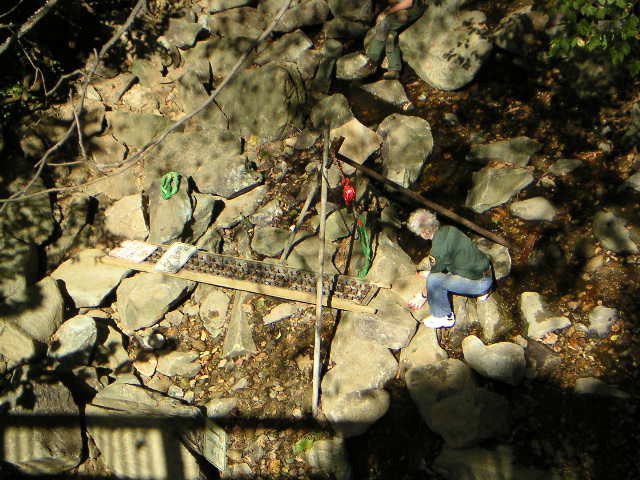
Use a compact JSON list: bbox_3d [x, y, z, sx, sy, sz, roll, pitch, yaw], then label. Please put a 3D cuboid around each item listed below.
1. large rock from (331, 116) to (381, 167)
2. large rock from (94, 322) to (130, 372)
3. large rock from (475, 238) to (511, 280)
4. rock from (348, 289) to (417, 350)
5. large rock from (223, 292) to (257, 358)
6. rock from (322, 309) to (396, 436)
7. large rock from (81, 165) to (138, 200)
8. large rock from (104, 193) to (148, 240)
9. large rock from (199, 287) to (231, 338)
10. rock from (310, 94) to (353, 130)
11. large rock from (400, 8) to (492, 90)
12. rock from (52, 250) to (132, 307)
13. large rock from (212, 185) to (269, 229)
[{"bbox_3d":[0.335,-0.921,12.395,0.360,0.260,0.440,-34,52,-32],"label":"large rock"},{"bbox_3d":[-1.725,0.894,10.914,0.299,0.257,0.428,0,40,0],"label":"large rock"},{"bbox_3d":[1.506,0.179,11.800,0.384,0.244,0.375,0,41,0],"label":"large rock"},{"bbox_3d":[0.505,0.642,10.600,0.533,0.220,0.480,0,40,0],"label":"rock"},{"bbox_3d":[-0.644,0.684,10.500,0.264,0.180,0.580,0,40,0],"label":"large rock"},{"bbox_3d":[0.311,1.087,10.606,0.582,0.487,1.159,0,40,0],"label":"rock"},{"bbox_3d":[-1.860,-0.508,11.600,0.497,0.200,0.300,0,40,0],"label":"large rock"},{"bbox_3d":[-1.765,-0.216,12.000,0.349,0.266,0.409,0,41,0],"label":"large rock"},{"bbox_3d":[-0.852,0.585,10.600,0.251,0.130,0.460,0,40,0],"label":"large rock"},{"bbox_3d":[0.109,-1.214,12.400,0.385,0.230,0.320,0,40,0],"label":"rock"},{"bbox_3d":[1.379,-2.088,14.312,1.003,0.670,0.957,0,40,0],"label":"large rock"},{"bbox_3d":[-1.922,0.323,11.093,0.640,0.280,0.480,0,41,0],"label":"rock"},{"bbox_3d":[-0.715,-0.305,11.835,0.520,0.200,0.320,-21,45,-22],"label":"large rock"}]

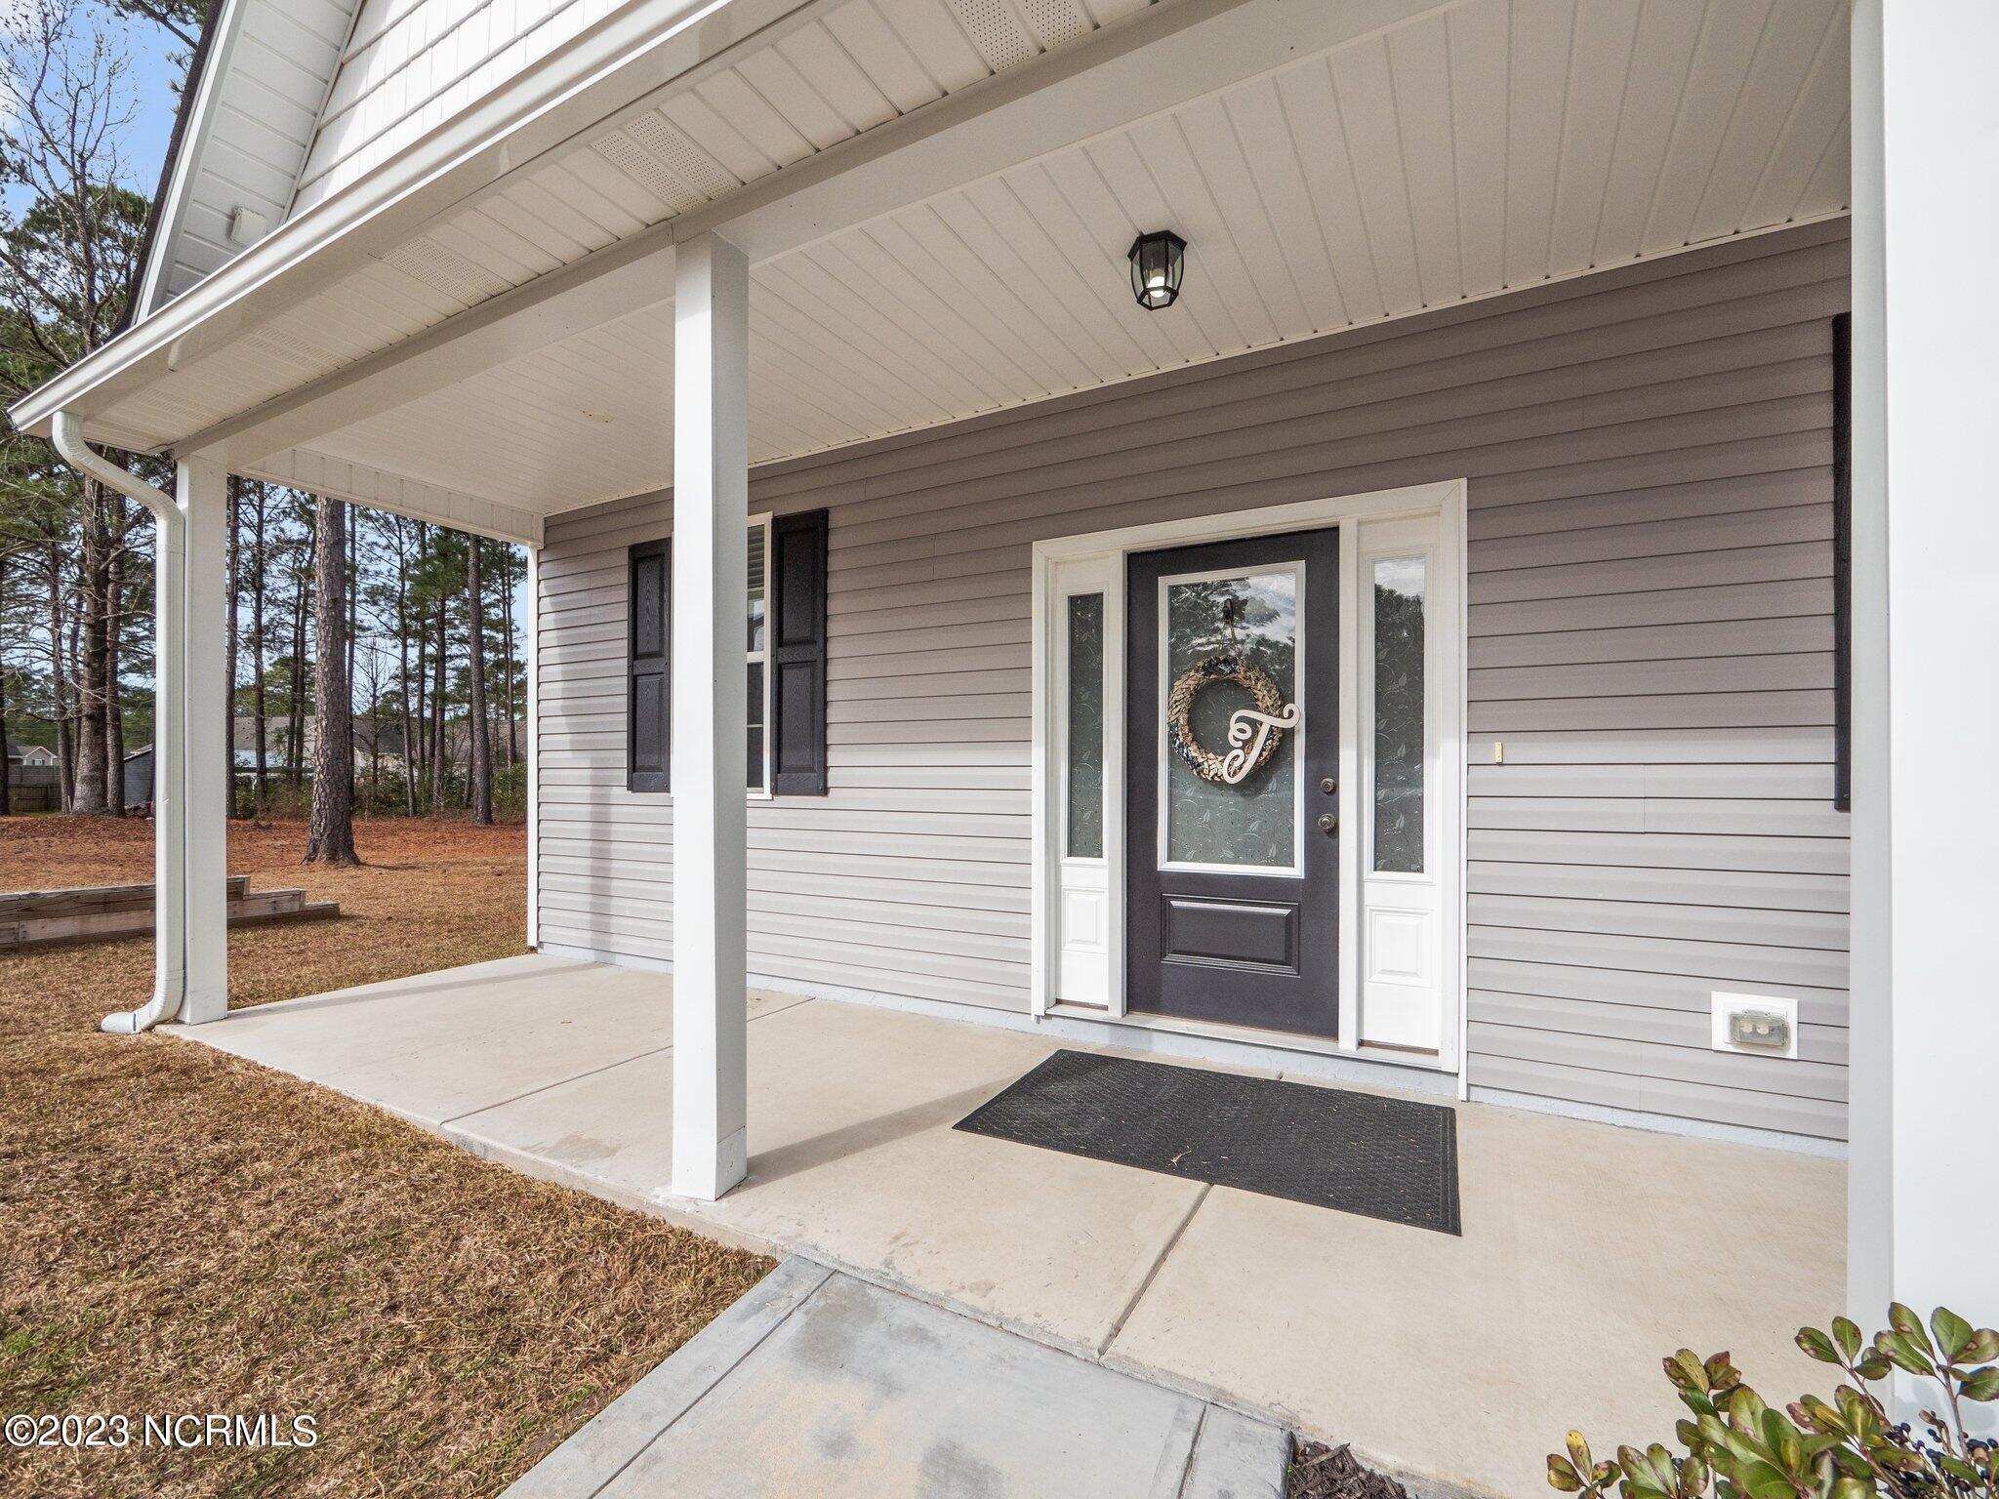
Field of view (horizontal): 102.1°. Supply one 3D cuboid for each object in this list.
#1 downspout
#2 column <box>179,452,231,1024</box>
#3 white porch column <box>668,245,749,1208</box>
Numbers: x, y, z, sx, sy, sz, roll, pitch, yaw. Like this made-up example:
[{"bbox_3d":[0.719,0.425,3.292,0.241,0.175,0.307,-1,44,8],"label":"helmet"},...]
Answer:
[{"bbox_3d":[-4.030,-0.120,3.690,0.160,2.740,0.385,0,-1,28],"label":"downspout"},{"bbox_3d":[-3.850,-0.046,3.905,0.142,2.700,0.142,0,-1,28],"label":"column"},{"bbox_3d":[-0.826,-0.092,2.346,0.145,2.700,0.142,0,-1,28],"label":"white porch column"}]

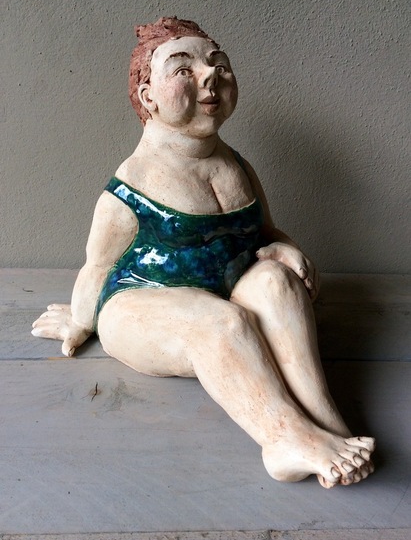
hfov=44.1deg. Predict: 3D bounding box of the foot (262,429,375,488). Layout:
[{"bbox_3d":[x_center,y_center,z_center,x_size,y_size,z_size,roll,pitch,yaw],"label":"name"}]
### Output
[{"bbox_3d":[0.089,0.139,0.397,0.086,0.046,0.042,8,30,10],"label":"foot"}]

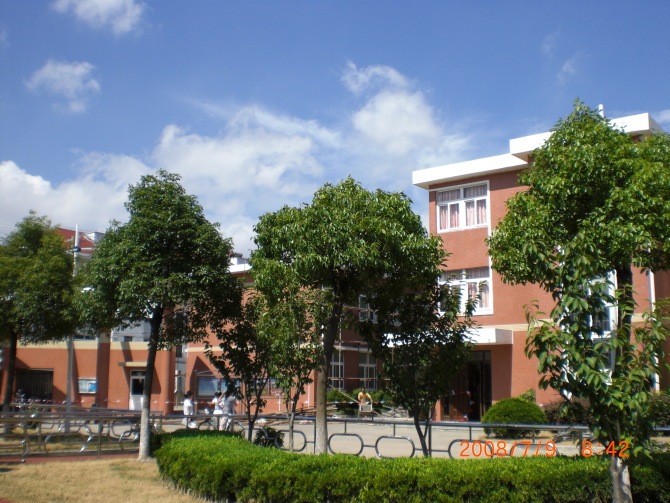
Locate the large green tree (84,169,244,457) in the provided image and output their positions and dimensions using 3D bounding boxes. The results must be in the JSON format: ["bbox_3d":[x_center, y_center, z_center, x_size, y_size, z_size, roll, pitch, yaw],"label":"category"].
[{"bbox_3d":[-4.017,1.371,16.832,3.683,6.645,3.500,0,-11,0],"label":"large green tree"}]

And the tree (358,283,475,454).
[{"bbox_3d":[1.454,2.262,13.006,1.998,3.496,2.000,0,-11,0],"label":"tree"}]

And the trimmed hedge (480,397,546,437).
[{"bbox_3d":[5.813,5.335,23.725,2.073,1.263,1.950,0,-11,0],"label":"trimmed hedge"}]

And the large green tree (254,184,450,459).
[{"bbox_3d":[0.270,1.357,14.597,3.838,5.856,3.700,0,-11,0],"label":"large green tree"}]

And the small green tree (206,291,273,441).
[{"bbox_3d":[-2.089,2.707,15.974,1.400,3.703,1.400,0,-11,0],"label":"small green tree"}]

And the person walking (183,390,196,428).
[{"bbox_3d":[-5.007,5.534,25.214,0.420,1.515,0.480,3,-11,-14],"label":"person walking"}]

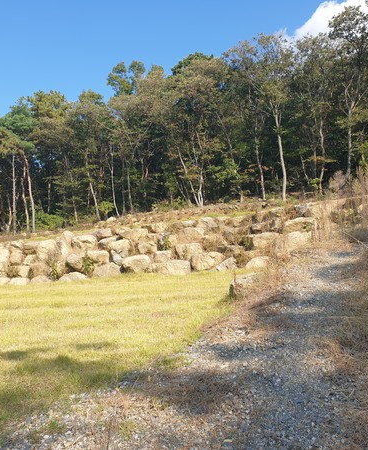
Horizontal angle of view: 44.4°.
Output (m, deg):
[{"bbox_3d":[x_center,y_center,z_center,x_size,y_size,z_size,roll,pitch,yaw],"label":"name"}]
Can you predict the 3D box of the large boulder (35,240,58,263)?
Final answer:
[{"bbox_3d":[-5.441,1.052,17.900,0.835,0.856,0.740,-1,-3,0],"label":"large boulder"}]

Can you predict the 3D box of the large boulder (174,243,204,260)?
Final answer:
[{"bbox_3d":[0.200,0.964,16.400,1.070,0.635,0.850,0,-2,7],"label":"large boulder"}]

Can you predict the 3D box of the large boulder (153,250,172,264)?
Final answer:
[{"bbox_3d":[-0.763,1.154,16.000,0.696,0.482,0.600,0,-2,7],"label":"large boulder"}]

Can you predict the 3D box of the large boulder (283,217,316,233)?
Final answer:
[{"bbox_3d":[4.177,-0.018,16.300,1.170,0.550,0.840,-3,-1,-3],"label":"large boulder"}]

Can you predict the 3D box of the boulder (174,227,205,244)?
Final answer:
[{"bbox_3d":[0.227,0.433,18.600,1.234,0.728,0.900,-1,-3,0],"label":"boulder"}]

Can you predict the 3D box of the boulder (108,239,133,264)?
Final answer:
[{"bbox_3d":[-2.282,0.953,16.200,0.820,0.890,0.770,-3,-1,-3],"label":"boulder"}]

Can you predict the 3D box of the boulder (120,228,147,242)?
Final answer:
[{"bbox_3d":[-2.107,0.438,18.800,1.218,0.572,0.850,-1,-3,0],"label":"boulder"}]

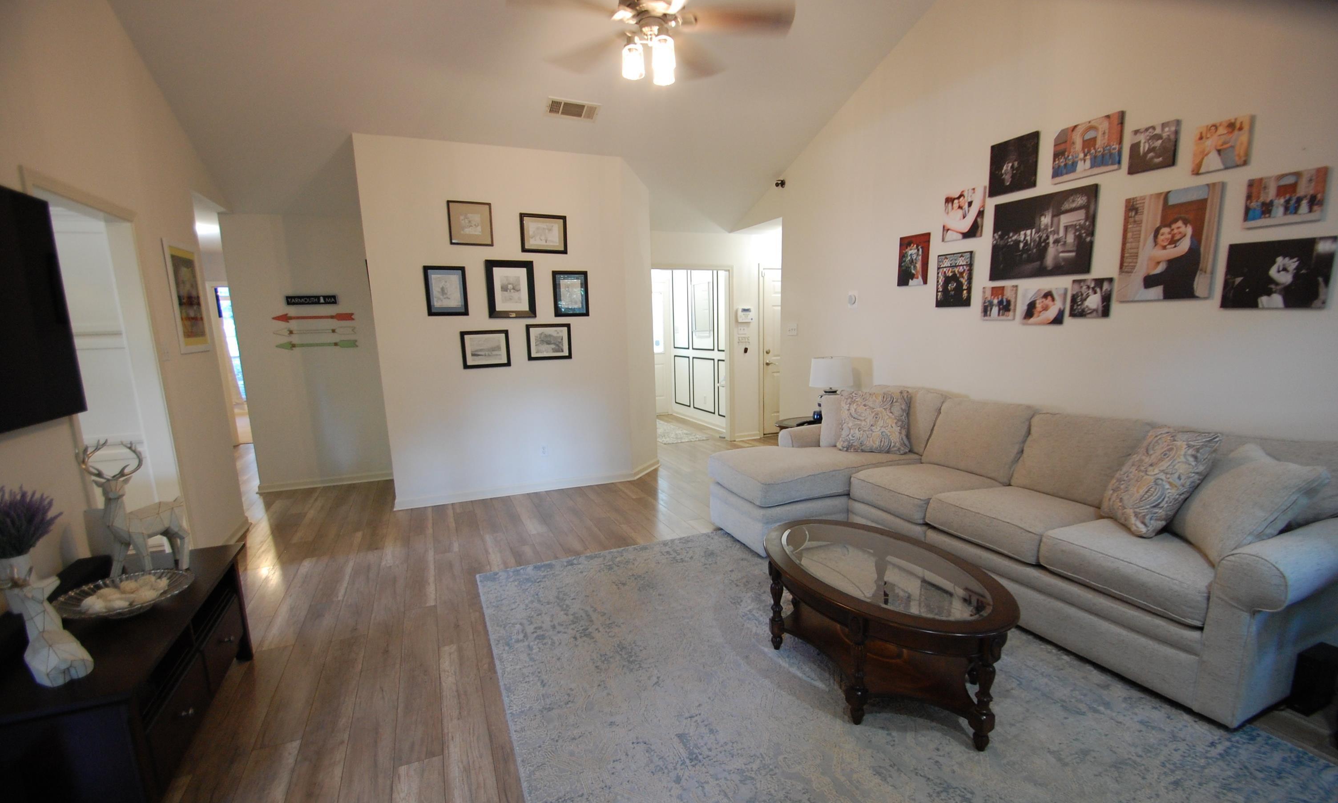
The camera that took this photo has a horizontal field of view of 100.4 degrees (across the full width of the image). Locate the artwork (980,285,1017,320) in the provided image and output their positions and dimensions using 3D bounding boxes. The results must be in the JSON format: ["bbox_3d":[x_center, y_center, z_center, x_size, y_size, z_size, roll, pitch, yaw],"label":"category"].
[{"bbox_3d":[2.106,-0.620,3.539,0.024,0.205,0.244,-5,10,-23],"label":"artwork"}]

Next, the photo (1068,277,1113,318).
[{"bbox_3d":[2.338,-0.568,3.077,0.025,0.206,0.205,-6,10,-23],"label":"photo"}]

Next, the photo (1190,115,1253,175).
[{"bbox_3d":[2.514,-1.157,2.527,0.025,0.210,0.203,-6,10,-23],"label":"photo"}]

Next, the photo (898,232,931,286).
[{"bbox_3d":[1.820,-1.038,4.121,0.024,0.357,0.279,-5,10,-23],"label":"photo"}]

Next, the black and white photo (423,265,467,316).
[{"bbox_3d":[-1.792,-0.886,4.496,0.309,0.393,0.022,-5,10,-20],"label":"black and white photo"}]

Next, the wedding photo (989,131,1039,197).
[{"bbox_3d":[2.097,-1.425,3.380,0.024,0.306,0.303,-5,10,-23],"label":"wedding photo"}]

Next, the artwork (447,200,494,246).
[{"bbox_3d":[-1.596,-1.427,4.493,0.330,0.337,0.022,-5,10,-20],"label":"artwork"}]

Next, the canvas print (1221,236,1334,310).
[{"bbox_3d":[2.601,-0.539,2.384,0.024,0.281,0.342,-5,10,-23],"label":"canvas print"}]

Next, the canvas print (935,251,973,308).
[{"bbox_3d":[1.982,-0.836,3.853,0.025,0.364,0.279,-6,10,-23],"label":"canvas print"}]

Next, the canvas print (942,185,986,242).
[{"bbox_3d":[1.987,-1.253,3.744,0.025,0.327,0.310,-6,10,-23],"label":"canvas print"}]

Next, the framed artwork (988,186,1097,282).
[{"bbox_3d":[2.203,-0.973,3.301,0.025,0.467,0.596,-6,10,-23],"label":"framed artwork"}]

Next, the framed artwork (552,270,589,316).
[{"bbox_3d":[-0.851,-0.932,4.854,0.302,0.385,0.022,-5,10,-20],"label":"framed artwork"}]

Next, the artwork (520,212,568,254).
[{"bbox_3d":[-1.030,-1.375,4.596,0.372,0.304,0.022,-5,9,-18],"label":"artwork"}]

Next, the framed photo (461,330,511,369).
[{"bbox_3d":[-1.500,-0.427,4.572,0.370,0.300,0.022,-5,9,-18],"label":"framed photo"}]

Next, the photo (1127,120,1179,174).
[{"bbox_3d":[2.406,-1.253,2.760,0.025,0.210,0.203,-6,10,-23],"label":"photo"}]

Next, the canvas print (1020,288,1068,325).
[{"bbox_3d":[2.237,-0.563,3.316,0.025,0.210,0.252,-6,10,-23],"label":"canvas print"}]

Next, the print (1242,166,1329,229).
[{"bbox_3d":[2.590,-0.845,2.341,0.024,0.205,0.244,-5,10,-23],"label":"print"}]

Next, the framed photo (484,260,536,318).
[{"bbox_3d":[-1.292,-0.917,4.572,0.376,0.458,0.026,-5,9,-18],"label":"framed photo"}]

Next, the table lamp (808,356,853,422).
[{"bbox_3d":[1.346,-0.098,4.582,0.365,0.540,0.365,-5,10,-23],"label":"table lamp"}]

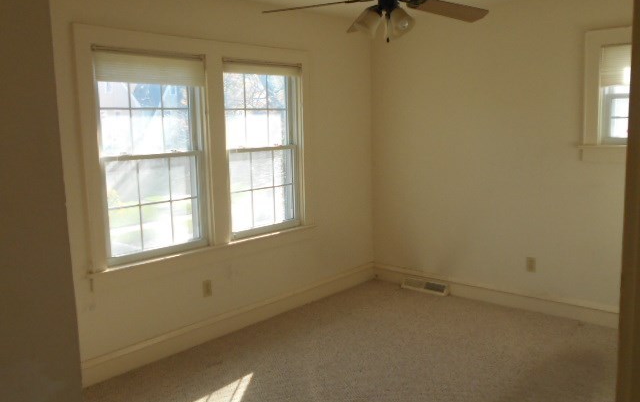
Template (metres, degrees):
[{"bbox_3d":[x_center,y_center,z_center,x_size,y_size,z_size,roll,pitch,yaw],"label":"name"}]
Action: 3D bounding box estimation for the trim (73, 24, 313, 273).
[{"bbox_3d":[-0.680,-0.373,3.626,0.080,1.392,1.860,5,10,42],"label":"trim"}]

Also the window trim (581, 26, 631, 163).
[{"bbox_3d":[2.089,-0.679,3.428,0.767,0.880,0.080,5,10,42],"label":"window trim"}]

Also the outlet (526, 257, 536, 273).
[{"bbox_3d":[1.601,0.485,4.064,0.072,0.119,0.012,5,10,42],"label":"outlet"}]

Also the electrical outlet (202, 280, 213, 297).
[{"bbox_3d":[-0.765,0.595,3.640,0.012,0.119,0.072,5,10,42],"label":"electrical outlet"}]

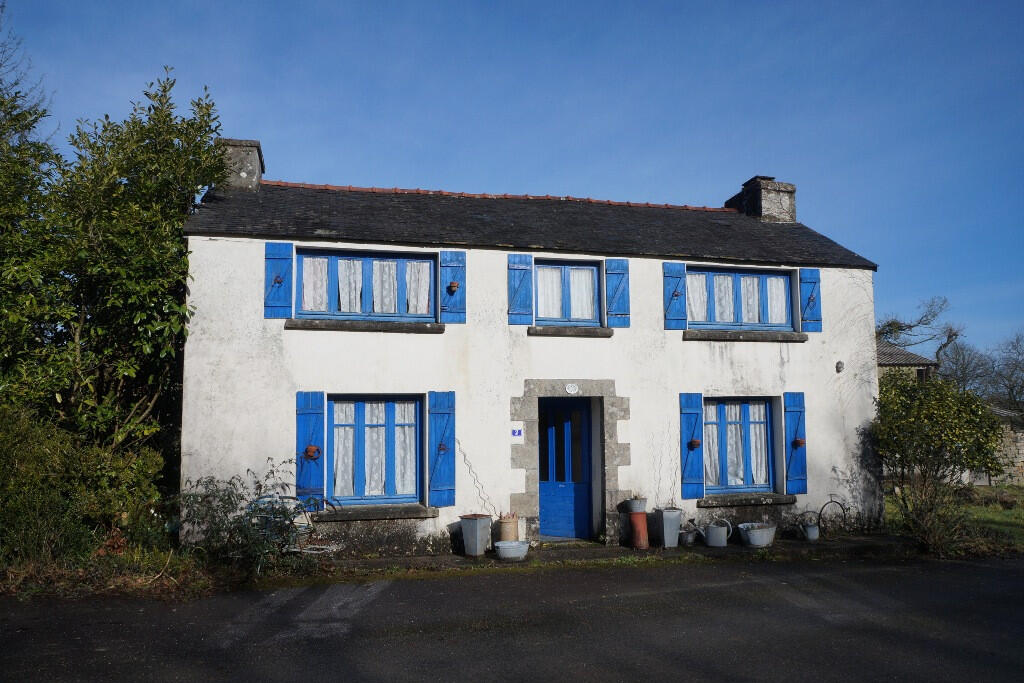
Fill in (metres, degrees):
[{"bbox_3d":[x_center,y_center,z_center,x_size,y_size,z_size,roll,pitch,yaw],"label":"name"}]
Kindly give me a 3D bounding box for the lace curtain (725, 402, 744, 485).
[{"bbox_3d":[3.526,1.616,12.172,0.338,1.316,0.050,1,-5,-16],"label":"lace curtain"}]

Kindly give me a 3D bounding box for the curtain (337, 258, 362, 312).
[{"bbox_3d":[-2.226,-0.758,10.574,0.330,0.749,0.050,1,-4,-14],"label":"curtain"}]

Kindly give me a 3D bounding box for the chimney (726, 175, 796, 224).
[{"bbox_3d":[4.851,-2.605,15.031,0.800,0.910,1.240,1,-5,-16],"label":"chimney"}]

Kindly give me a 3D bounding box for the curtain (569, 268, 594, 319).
[{"bbox_3d":[1.059,-0.717,11.572,0.375,0.776,0.040,1,-5,-15],"label":"curtain"}]

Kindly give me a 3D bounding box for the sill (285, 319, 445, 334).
[{"bbox_3d":[-1.959,-0.185,10.350,2.091,0.144,0.250,1,-4,-14],"label":"sill"}]

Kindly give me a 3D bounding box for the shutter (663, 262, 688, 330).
[{"bbox_3d":[2.384,-0.652,11.266,0.366,0.979,0.050,1,-4,-15],"label":"shutter"}]

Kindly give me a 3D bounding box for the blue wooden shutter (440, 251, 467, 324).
[{"bbox_3d":[-0.809,-0.741,10.592,0.351,1.010,0.040,1,-4,-14],"label":"blue wooden shutter"}]

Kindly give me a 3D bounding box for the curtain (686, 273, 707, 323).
[{"bbox_3d":[2.842,-0.666,11.820,0.359,0.752,0.050,1,-4,-14],"label":"curtain"}]

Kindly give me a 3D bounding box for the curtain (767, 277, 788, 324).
[{"bbox_3d":[4.335,-0.669,12.542,0.404,0.797,0.050,1,-5,-16],"label":"curtain"}]

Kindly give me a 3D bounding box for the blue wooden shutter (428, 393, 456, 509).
[{"bbox_3d":[-0.946,1.454,10.396,0.366,1.542,0.040,1,-4,-14],"label":"blue wooden shutter"}]

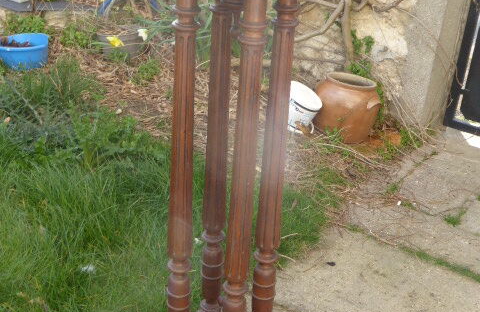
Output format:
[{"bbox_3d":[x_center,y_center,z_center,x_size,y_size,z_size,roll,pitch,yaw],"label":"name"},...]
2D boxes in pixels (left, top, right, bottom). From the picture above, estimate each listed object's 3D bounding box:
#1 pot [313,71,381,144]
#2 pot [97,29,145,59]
[{"bbox_3d":[0.487,-0.225,3.547,0.292,0.271,0.292,7,26,7],"label":"pot"},{"bbox_3d":[-0.648,-0.618,4.268,0.262,0.147,0.262,0,26,-9],"label":"pot"}]

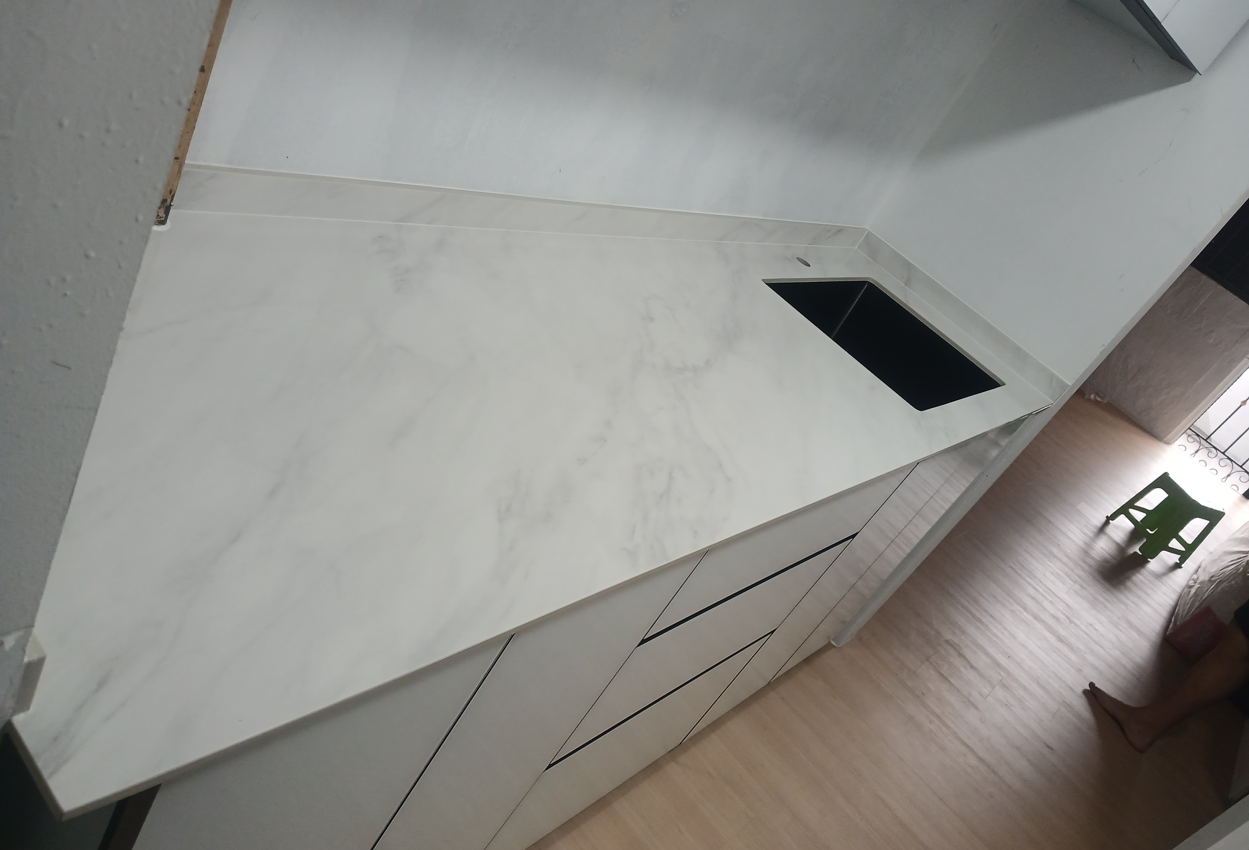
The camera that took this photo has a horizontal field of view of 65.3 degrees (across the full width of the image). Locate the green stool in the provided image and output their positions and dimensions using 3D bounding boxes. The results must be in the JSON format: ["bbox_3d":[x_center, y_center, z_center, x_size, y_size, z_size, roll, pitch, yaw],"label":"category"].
[{"bbox_3d":[2.482,0.423,4.435,0.298,0.320,0.274,14,34,-31],"label":"green stool"}]

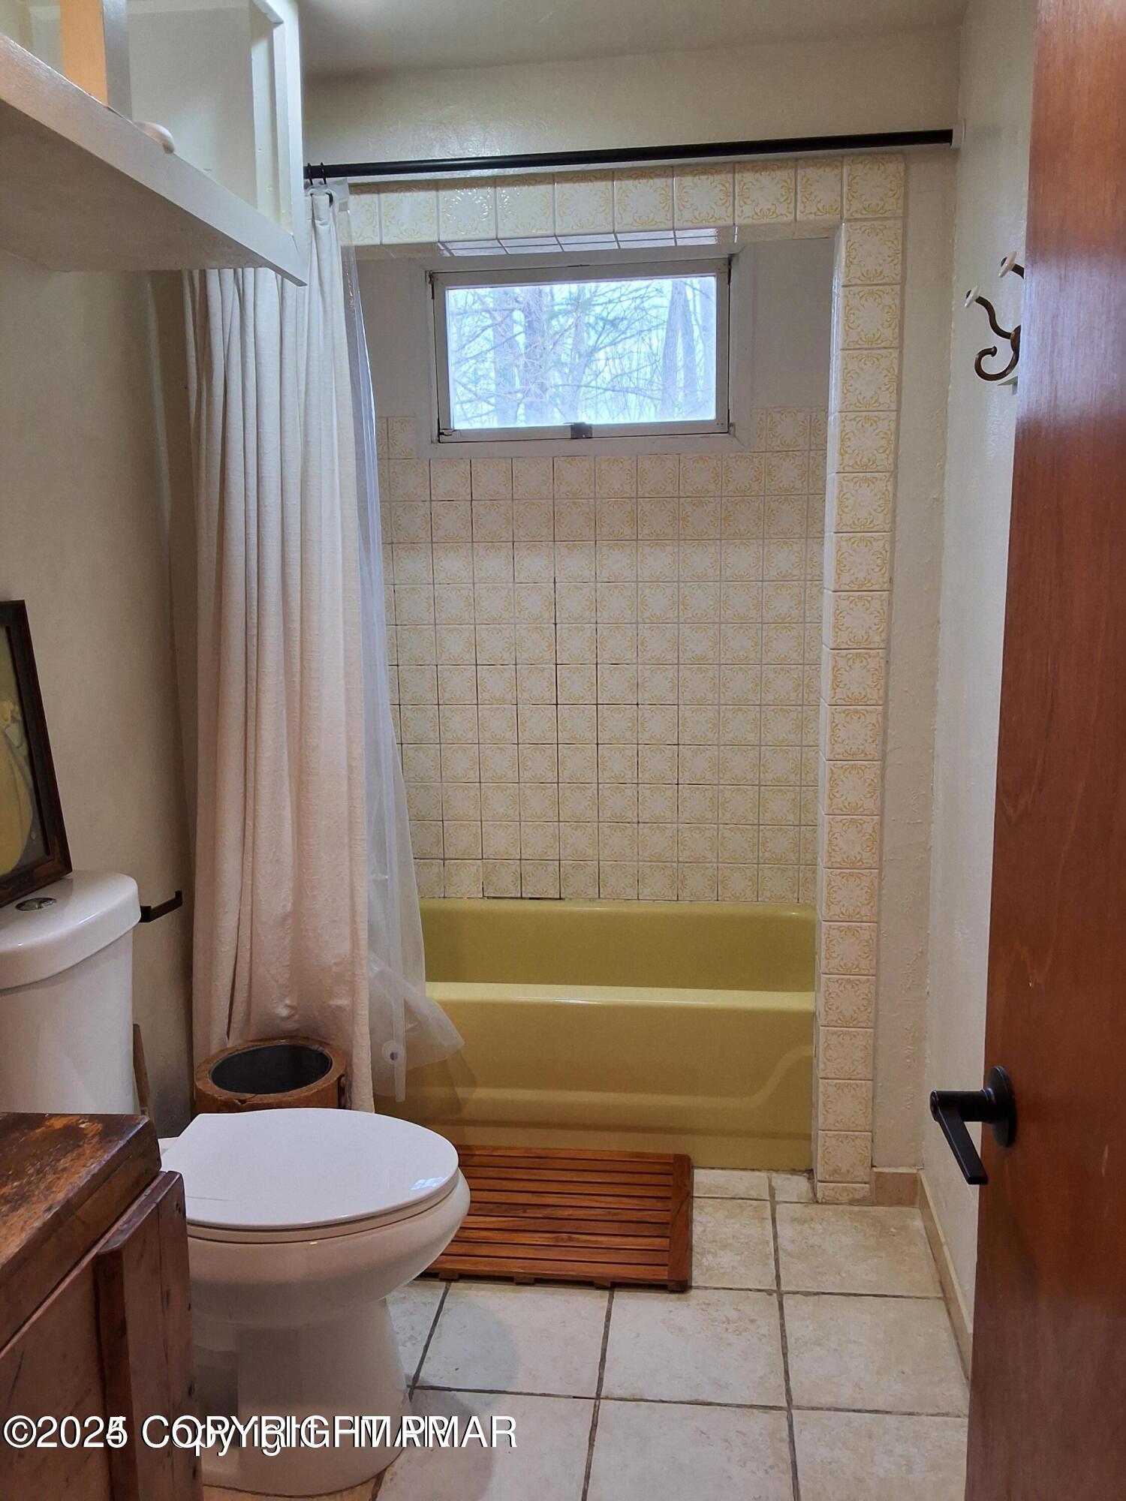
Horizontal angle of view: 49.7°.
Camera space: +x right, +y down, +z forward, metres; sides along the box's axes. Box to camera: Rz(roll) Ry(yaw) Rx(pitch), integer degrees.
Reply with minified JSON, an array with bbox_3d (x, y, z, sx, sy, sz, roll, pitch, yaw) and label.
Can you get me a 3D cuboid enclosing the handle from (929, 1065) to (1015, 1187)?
[{"bbox_3d":[0.310,0.287,0.913,0.062,0.068,0.148,0,11,7],"label":"handle"}]

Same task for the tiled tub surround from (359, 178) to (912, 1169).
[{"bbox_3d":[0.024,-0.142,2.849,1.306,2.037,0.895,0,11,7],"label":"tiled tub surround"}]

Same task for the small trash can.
[{"bbox_3d":[-0.573,0.799,2.433,0.290,0.356,0.290,-1,11,0],"label":"small trash can"}]

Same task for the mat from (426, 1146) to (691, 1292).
[{"bbox_3d":[-0.045,0.945,2.491,0.617,0.033,0.436,0,11,7],"label":"mat"}]

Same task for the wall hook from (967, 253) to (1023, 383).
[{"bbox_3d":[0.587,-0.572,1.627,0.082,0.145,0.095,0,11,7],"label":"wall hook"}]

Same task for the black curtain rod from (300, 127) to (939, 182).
[{"bbox_3d":[-0.052,-1.062,2.186,1.475,0.026,0.026,0,11,7],"label":"black curtain rod"}]

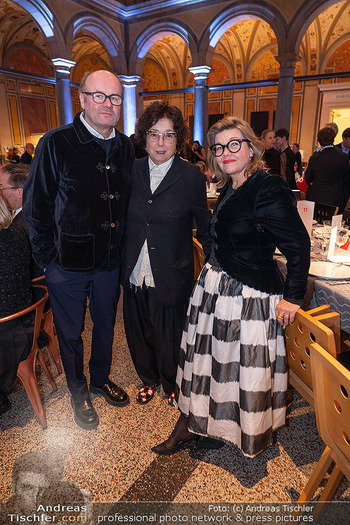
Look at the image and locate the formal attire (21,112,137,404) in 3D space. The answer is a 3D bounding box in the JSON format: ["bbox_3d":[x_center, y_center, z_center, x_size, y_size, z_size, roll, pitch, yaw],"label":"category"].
[{"bbox_3d":[-0.465,0.091,1.849,0.570,1.530,0.360,-11,19,-32],"label":"formal attire"}]

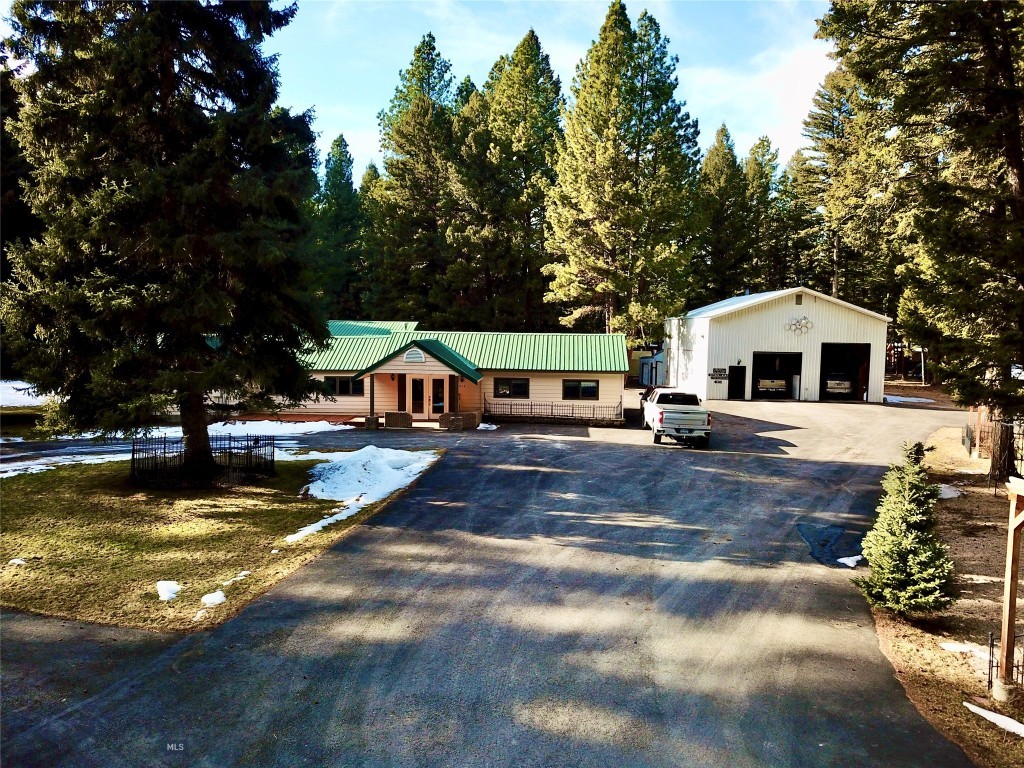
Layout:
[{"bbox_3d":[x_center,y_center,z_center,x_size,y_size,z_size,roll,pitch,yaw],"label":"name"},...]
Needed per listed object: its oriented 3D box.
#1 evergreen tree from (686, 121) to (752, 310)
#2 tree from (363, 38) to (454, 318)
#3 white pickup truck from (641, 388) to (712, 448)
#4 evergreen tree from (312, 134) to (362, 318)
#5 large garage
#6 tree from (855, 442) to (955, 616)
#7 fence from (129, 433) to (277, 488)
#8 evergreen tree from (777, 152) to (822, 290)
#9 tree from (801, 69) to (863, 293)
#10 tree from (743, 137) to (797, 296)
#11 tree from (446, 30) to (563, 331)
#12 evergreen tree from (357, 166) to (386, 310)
[{"bbox_3d":[19.633,-12.787,74.255,6.240,24.020,6.240,1,4,0],"label":"evergreen tree"},{"bbox_3d":[-7.563,-13.490,59.022,7.400,25.700,7.400,1,5,0],"label":"tree"},{"bbox_3d":[6.620,1.176,31.100,2.070,1.920,5.880,1,5,5],"label":"white pickup truck"},{"bbox_3d":[-15.179,-11.208,67.386,4.770,20.870,4.770,1,4,0],"label":"evergreen tree"},{"bbox_3d":[17.836,-2.957,55.153,11.500,7.070,14.950,1,4,0],"label":"large garage"},{"bbox_3d":[6.032,2.216,11.802,1.470,2.660,1.470,1,4,0],"label":"tree"},{"bbox_3d":[-9.010,2.197,22.702,3.900,1.080,3.300,1,5,0],"label":"fence"},{"bbox_3d":[29.178,-12.328,79.291,5.200,22.650,5.200,1,4,0],"label":"evergreen tree"},{"bbox_3d":[26.733,-13.560,64.998,5.600,25.680,5.600,1,5,0],"label":"tree"},{"bbox_3d":[24.235,-12.378,73.143,4.900,21.770,4.900,1,5,0],"label":"tree"},{"bbox_3d":[-0.282,-12.780,56.065,8.300,25.030,8.300,1,5,0],"label":"tree"},{"bbox_3d":[-12.696,-10.357,69.449,3.640,18.950,3.640,1,4,0],"label":"evergreen tree"}]

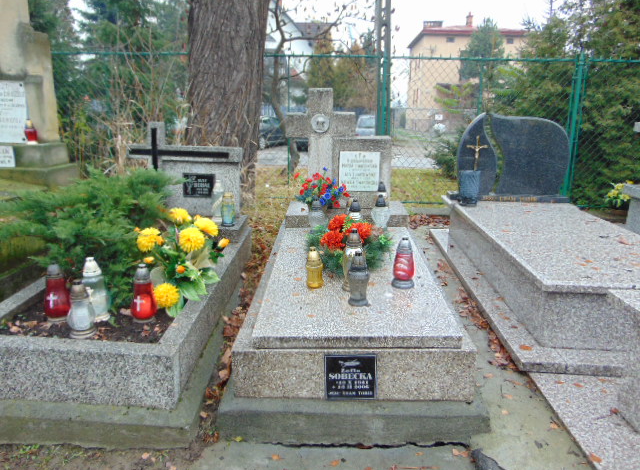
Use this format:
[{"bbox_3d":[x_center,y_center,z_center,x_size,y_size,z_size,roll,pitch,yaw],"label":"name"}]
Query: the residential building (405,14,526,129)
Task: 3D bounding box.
[{"bbox_3d":[13.503,-14.590,42.557,10.000,9.600,10.500,1,17,2],"label":"residential building"}]

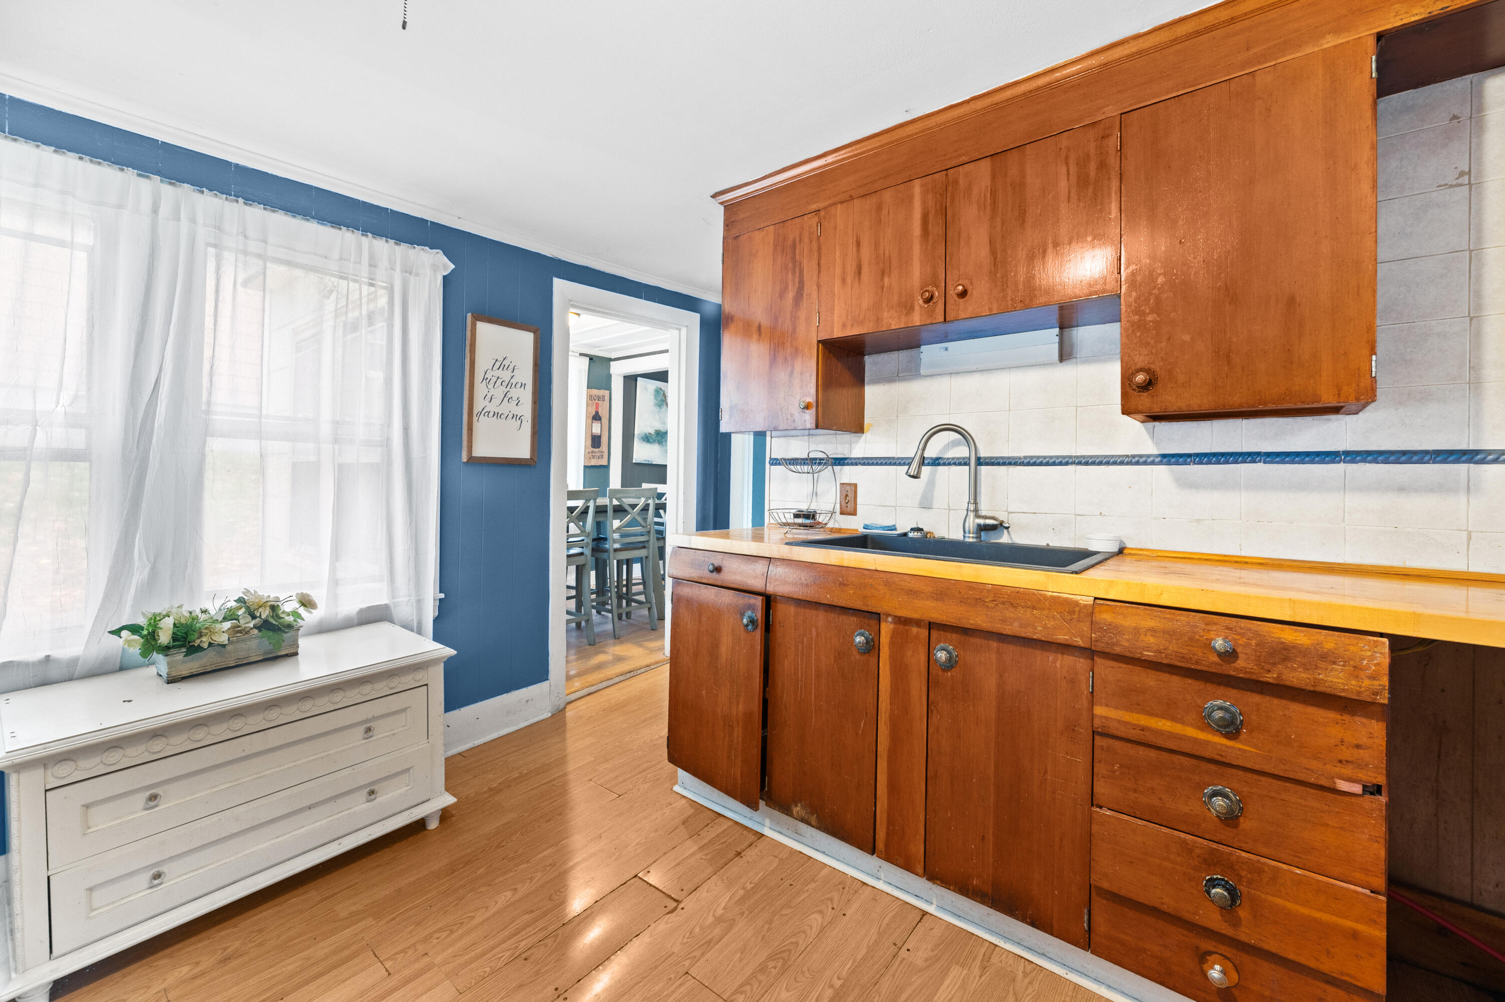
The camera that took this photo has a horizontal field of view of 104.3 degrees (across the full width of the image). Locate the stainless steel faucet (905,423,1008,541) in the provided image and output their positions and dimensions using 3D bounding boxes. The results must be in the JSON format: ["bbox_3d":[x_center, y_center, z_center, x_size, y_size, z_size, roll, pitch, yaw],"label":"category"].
[{"bbox_3d":[0.655,-0.062,1.868,0.300,0.380,0.130,0,1,-9],"label":"stainless steel faucet"}]

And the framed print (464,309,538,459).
[{"bbox_3d":[-1.107,-0.493,2.580,0.030,0.625,0.320,2,2,38],"label":"framed print"}]

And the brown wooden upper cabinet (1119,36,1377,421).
[{"bbox_3d":[1.200,-0.588,1.459,0.445,0.755,0.335,2,2,38],"label":"brown wooden upper cabinet"}]

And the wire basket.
[{"bbox_3d":[0.191,-0.033,2.180,0.250,0.320,0.250,1,1,0],"label":"wire basket"}]

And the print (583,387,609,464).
[{"bbox_3d":[-1.518,-0.716,5.700,0.030,0.745,0.280,2,2,38],"label":"print"}]

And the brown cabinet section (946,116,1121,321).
[{"bbox_3d":[0.850,-0.751,1.728,0.436,0.434,0.337,2,4,38],"label":"brown cabinet section"}]

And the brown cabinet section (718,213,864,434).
[{"bbox_3d":[0.157,-0.635,2.275,0.443,0.744,0.337,2,4,38],"label":"brown cabinet section"}]

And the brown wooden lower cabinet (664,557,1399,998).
[{"bbox_3d":[0.574,0.631,1.804,1.830,0.870,0.545,2,2,38],"label":"brown wooden lower cabinet"}]

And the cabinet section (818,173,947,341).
[{"bbox_3d":[0.505,-0.766,1.997,0.436,0.434,0.337,2,4,38],"label":"cabinet section"}]

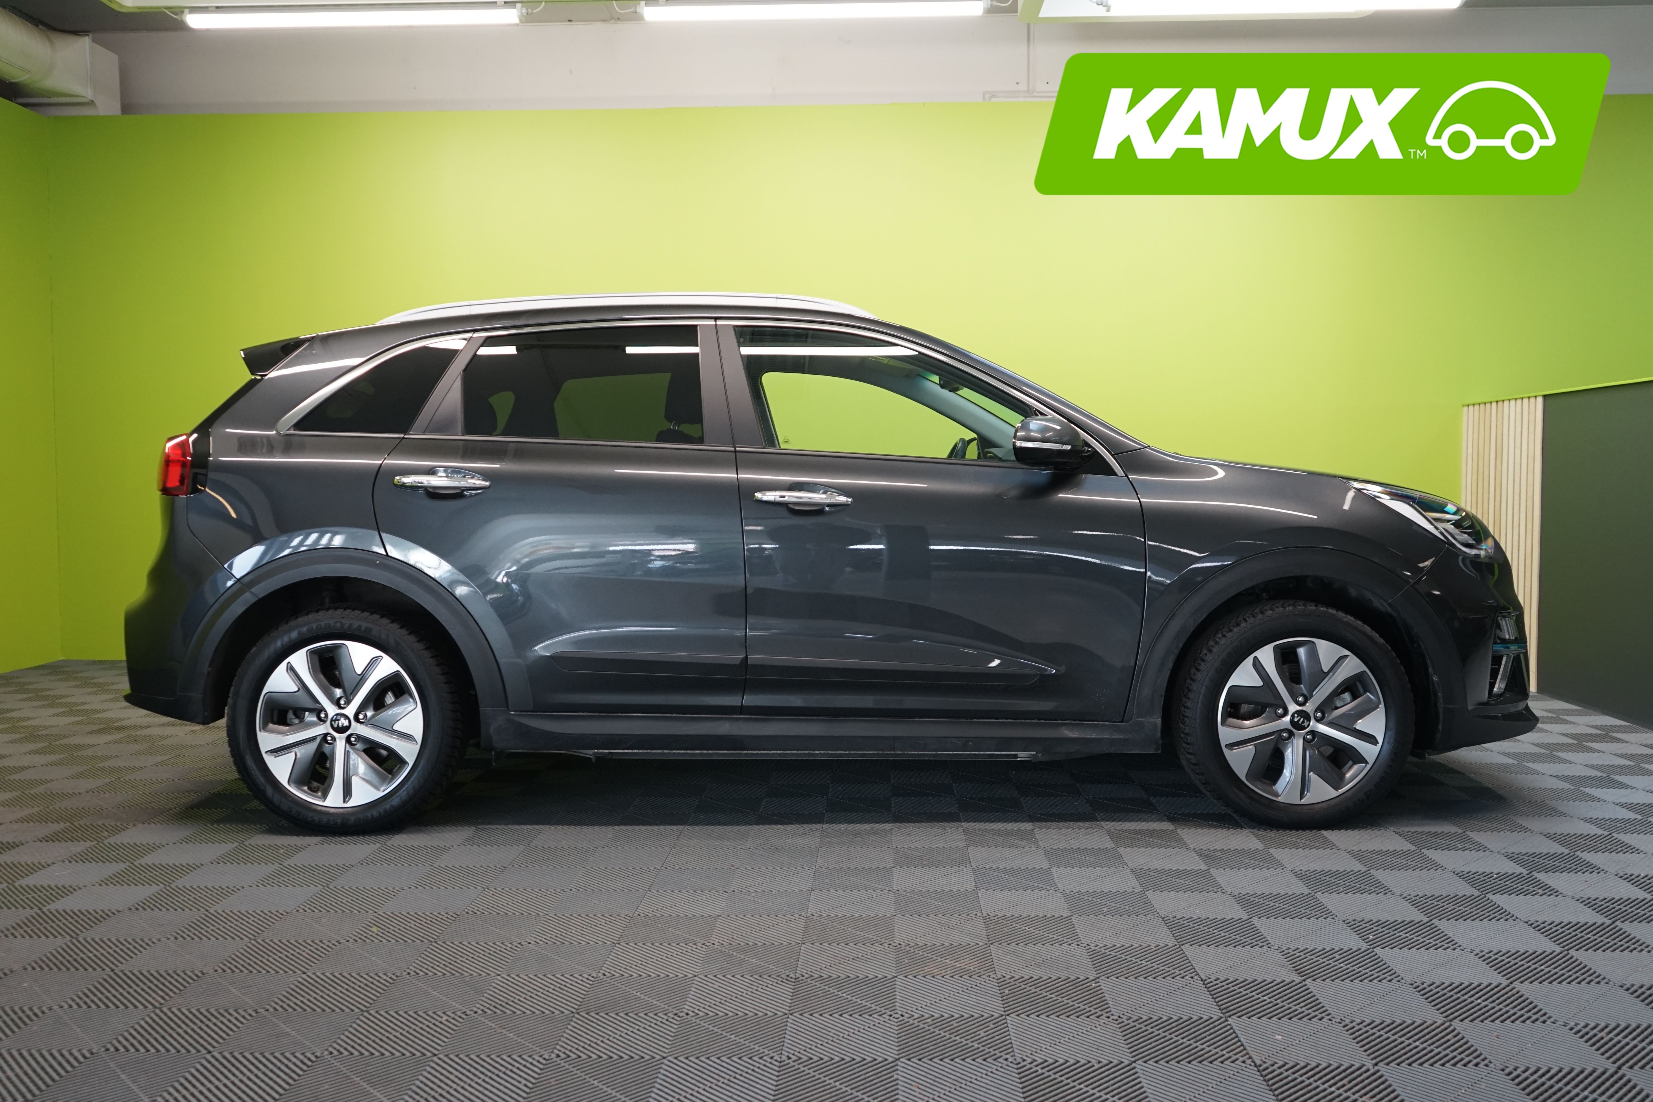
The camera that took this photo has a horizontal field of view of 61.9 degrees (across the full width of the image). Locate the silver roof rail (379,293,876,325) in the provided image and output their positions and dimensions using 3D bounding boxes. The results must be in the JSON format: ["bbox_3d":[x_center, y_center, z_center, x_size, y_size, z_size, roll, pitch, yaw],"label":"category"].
[{"bbox_3d":[-0.595,-0.720,4.116,1.500,0.102,0.070,0,2,0],"label":"silver roof rail"}]

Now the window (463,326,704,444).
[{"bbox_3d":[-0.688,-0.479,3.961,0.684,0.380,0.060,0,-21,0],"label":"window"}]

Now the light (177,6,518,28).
[{"bbox_3d":[-2.130,-2.405,6.200,1.515,0.075,0.080,0,2,2],"label":"light"}]

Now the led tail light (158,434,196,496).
[{"bbox_3d":[-1.899,-0.250,4.030,0.210,0.185,0.280,0,2,0],"label":"led tail light"}]

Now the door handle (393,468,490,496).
[{"bbox_3d":[-1.070,-0.193,3.840,0.273,0.081,0.065,0,2,0],"label":"door handle"}]

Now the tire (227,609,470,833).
[{"bbox_3d":[-1.365,0.479,3.980,0.666,0.660,0.220,0,2,0],"label":"tire"}]

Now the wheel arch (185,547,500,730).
[{"bbox_3d":[-1.337,0.239,3.871,0.920,0.497,0.120,0,2,0],"label":"wheel arch"}]

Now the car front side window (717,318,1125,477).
[{"bbox_3d":[0.266,-0.449,3.984,1.170,0.490,0.110,0,-12,0],"label":"car front side window"}]

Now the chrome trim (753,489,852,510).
[{"bbox_3d":[-0.068,-0.142,3.849,0.277,0.056,0.055,0,2,0],"label":"chrome trim"}]

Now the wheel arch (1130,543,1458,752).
[{"bbox_3d":[1.324,0.280,3.923,0.958,0.583,0.180,0,2,0],"label":"wheel arch"}]

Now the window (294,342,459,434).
[{"bbox_3d":[-1.297,-0.470,3.971,0.445,0.275,0.140,0,2,0],"label":"window"}]

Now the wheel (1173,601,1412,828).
[{"bbox_3d":[1.333,0.467,3.966,0.666,0.660,0.220,0,2,0],"label":"wheel"}]

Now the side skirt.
[{"bbox_3d":[-0.013,0.524,3.935,1.906,0.154,0.130,0,2,0],"label":"side skirt"}]

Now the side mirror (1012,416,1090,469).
[{"bbox_3d":[0.623,-0.294,3.792,0.200,0.148,0.235,0,2,0],"label":"side mirror"}]

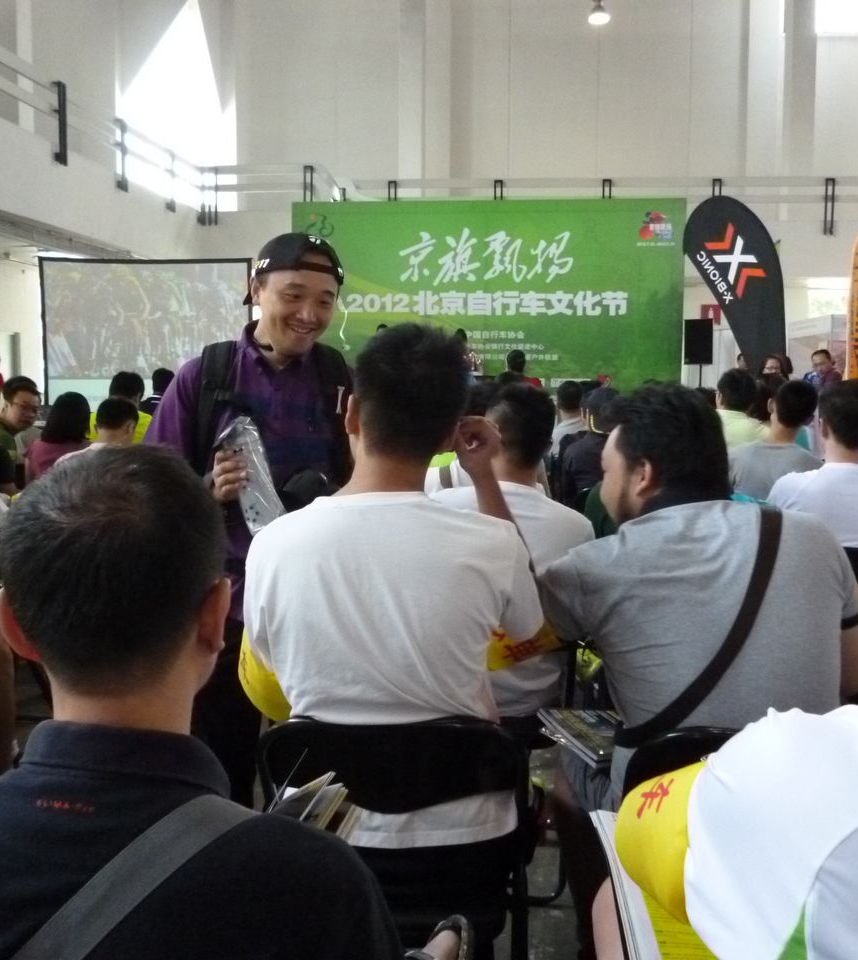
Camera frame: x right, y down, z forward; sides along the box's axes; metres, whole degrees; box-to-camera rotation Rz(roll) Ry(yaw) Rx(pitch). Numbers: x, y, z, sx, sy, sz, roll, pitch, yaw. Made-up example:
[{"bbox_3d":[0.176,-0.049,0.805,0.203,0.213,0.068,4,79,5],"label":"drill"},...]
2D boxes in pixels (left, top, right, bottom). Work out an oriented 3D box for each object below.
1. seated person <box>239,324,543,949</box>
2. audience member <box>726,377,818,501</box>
[{"bbox_3d":[-0.060,0.426,1.901,0.520,1.380,0.750,0,5,0],"label":"seated person"},{"bbox_3d":[1.460,0.251,4.335,0.480,1.330,0.700,0,5,-2],"label":"audience member"}]

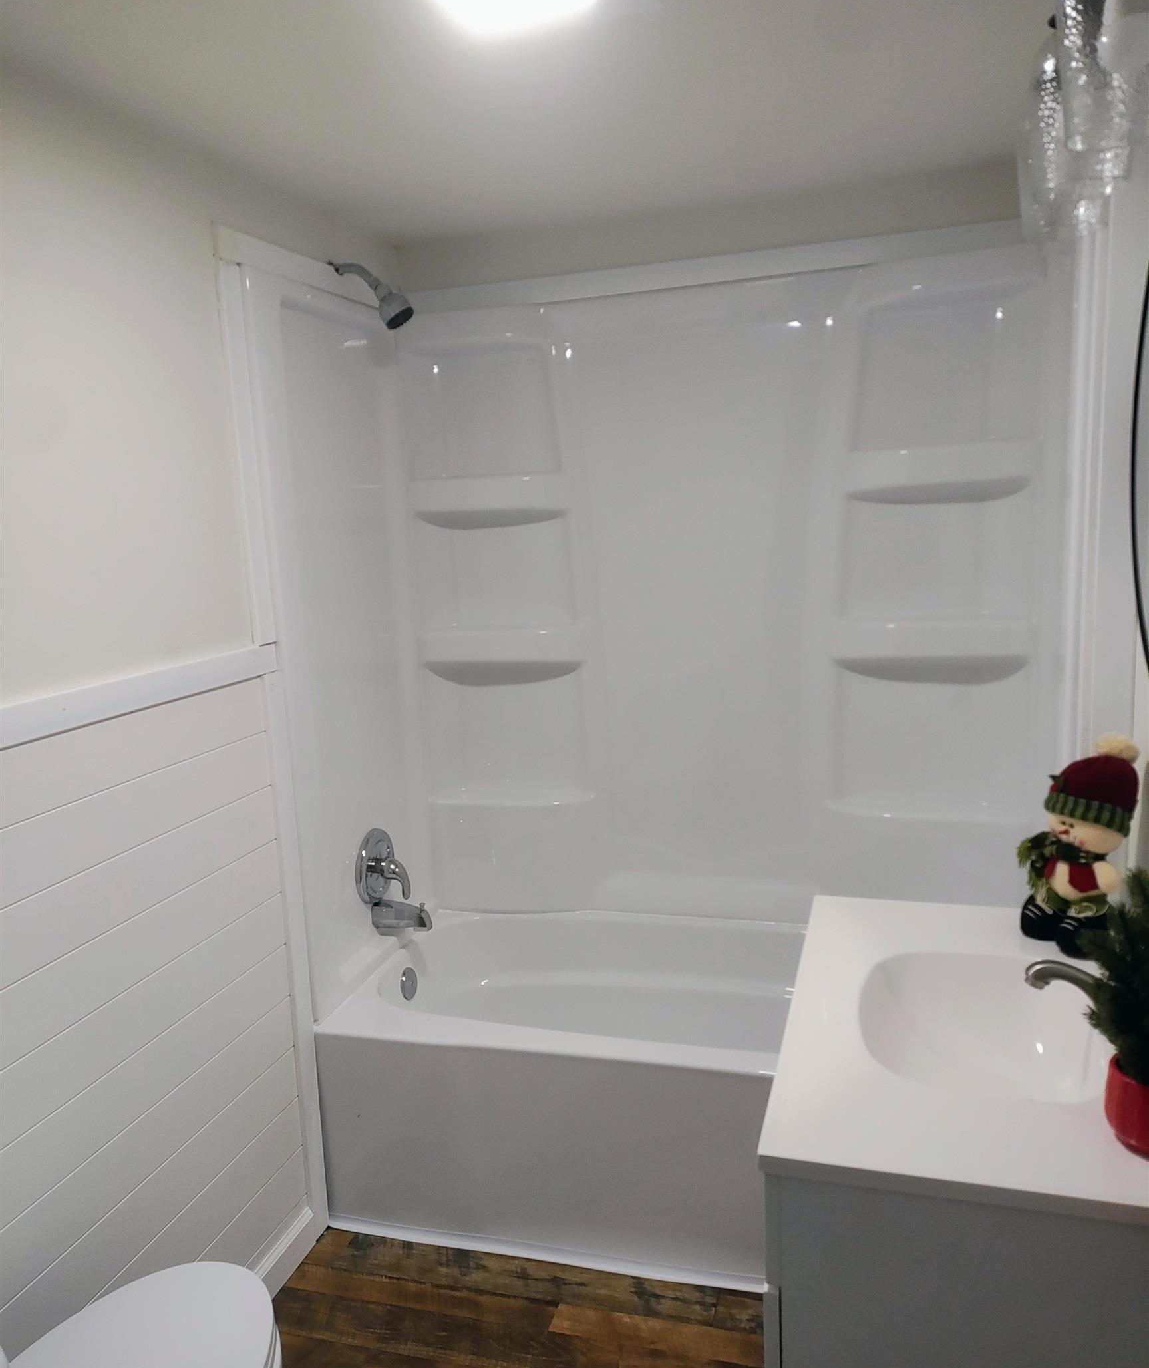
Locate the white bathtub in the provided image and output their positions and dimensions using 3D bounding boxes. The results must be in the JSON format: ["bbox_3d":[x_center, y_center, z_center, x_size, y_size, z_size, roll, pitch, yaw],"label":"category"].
[{"bbox_3d":[0.286,0.902,2.538,1.524,0.451,0.775,0,9,17],"label":"white bathtub"}]

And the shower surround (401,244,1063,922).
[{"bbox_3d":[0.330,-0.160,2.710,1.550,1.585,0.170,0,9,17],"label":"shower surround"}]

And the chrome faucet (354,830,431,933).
[{"bbox_3d":[-0.403,0.461,2.595,0.135,0.250,0.172,0,9,17],"label":"chrome faucet"}]

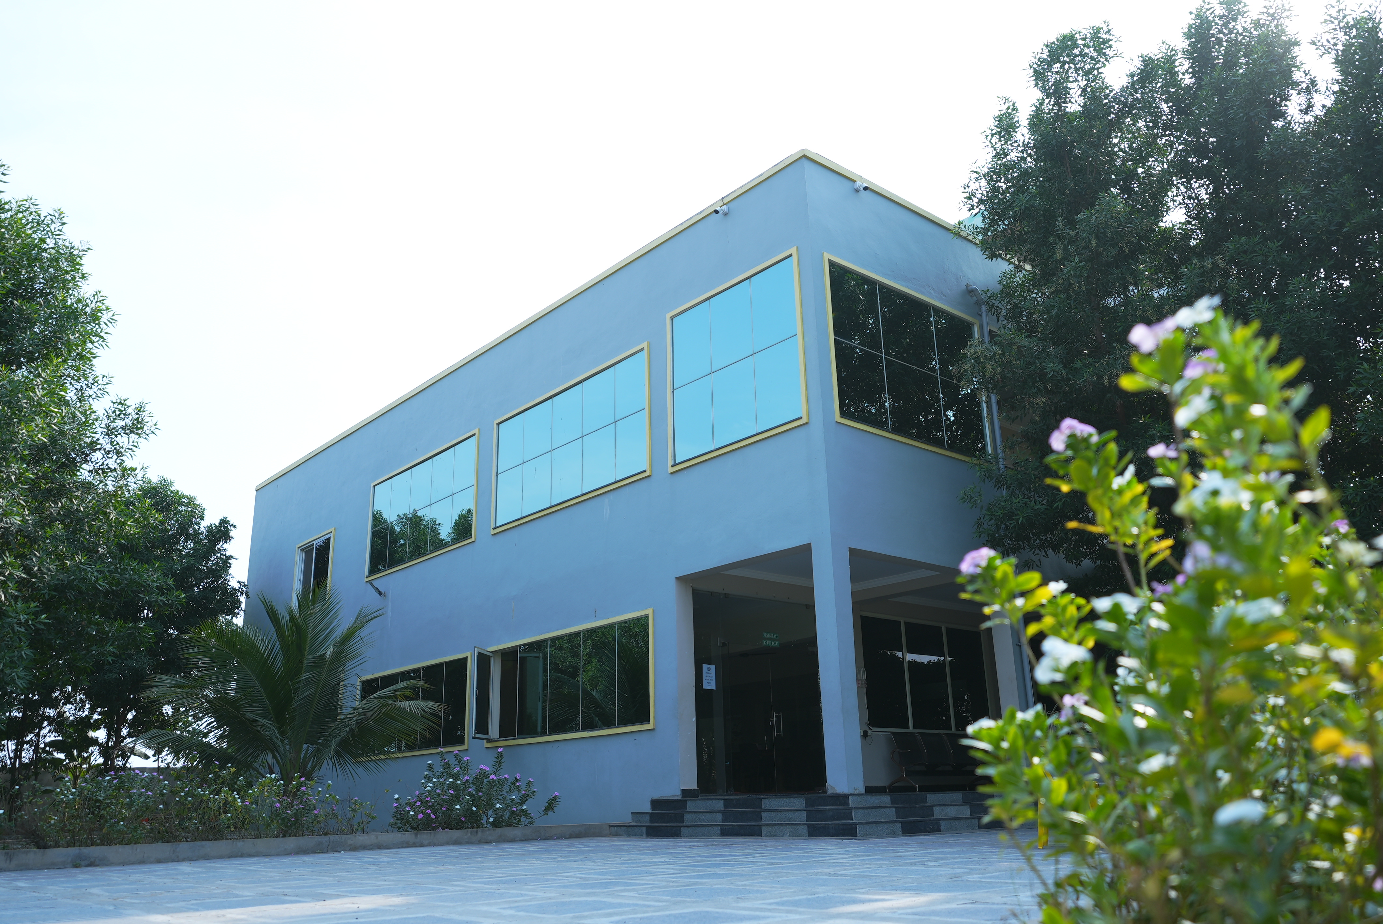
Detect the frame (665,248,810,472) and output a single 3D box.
[{"bbox_3d":[0.504,-1.219,13.460,0.130,2.243,2.443,13,-23,-39],"label":"frame"}]

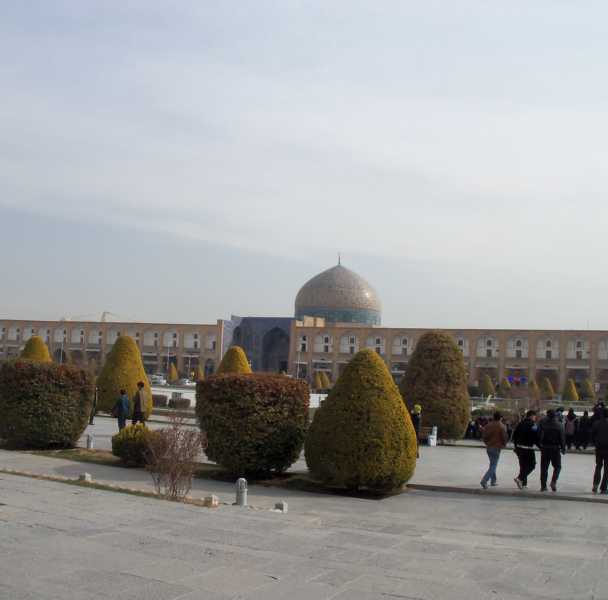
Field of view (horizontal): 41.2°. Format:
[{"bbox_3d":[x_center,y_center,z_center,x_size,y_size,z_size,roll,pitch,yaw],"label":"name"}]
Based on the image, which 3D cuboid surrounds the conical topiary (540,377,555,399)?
[{"bbox_3d":[36.123,13.129,120.000,2.050,3.300,2.050,3,-5,0],"label":"conical topiary"}]

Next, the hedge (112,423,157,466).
[{"bbox_3d":[-3.958,3.334,19.000,1.100,0.980,1.100,4,-5,-12],"label":"hedge"}]

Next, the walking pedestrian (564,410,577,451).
[{"bbox_3d":[9.620,4.589,29.200,0.500,1.500,0.400,3,-5,-6],"label":"walking pedestrian"}]

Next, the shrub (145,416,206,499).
[{"bbox_3d":[-2.385,2.910,14.900,1.140,1.500,1.100,3,-5,0],"label":"shrub"}]

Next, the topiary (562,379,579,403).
[{"bbox_3d":[37.299,12.712,113.000,2.200,3.300,2.200,3,-5,0],"label":"topiary"}]

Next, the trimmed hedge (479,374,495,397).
[{"bbox_3d":[24.141,11.558,107.000,2.100,3.200,2.100,1,-5,13],"label":"trimmed hedge"}]

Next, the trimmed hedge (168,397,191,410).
[{"bbox_3d":[-7.696,6.459,50.000,1.200,0.700,1.350,0,-6,27],"label":"trimmed hedge"}]

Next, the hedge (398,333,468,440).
[{"bbox_3d":[4.953,3.250,30.700,2.700,4.050,2.700,2,-5,9],"label":"hedge"}]

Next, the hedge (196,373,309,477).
[{"bbox_3d":[-1.216,2.940,19.100,2.600,2.320,2.550,3,-5,0],"label":"hedge"}]

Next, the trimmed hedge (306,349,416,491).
[{"bbox_3d":[1.166,2.422,16.700,2.250,2.800,2.250,2,-5,4],"label":"trimmed hedge"}]

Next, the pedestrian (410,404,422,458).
[{"bbox_3d":[3.393,3.967,24.400,0.420,1.640,0.470,2,-5,9],"label":"pedestrian"}]

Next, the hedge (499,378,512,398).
[{"bbox_3d":[27.900,12.406,112.000,1.950,2.750,1.950,1,-5,14],"label":"hedge"}]

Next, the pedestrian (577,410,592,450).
[{"bbox_3d":[11.116,5.163,32.000,0.520,1.540,0.420,-3,-7,45],"label":"pedestrian"}]

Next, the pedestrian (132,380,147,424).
[{"bbox_3d":[-6.203,3.934,30.500,0.550,1.720,0.450,4,-5,-14],"label":"pedestrian"}]

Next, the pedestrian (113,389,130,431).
[{"bbox_3d":[-6.159,3.864,27.300,0.520,1.680,0.420,-1,-6,37],"label":"pedestrian"}]

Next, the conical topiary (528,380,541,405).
[{"bbox_3d":[27.926,10.983,98.000,1.600,3.000,1.600,1,-6,16],"label":"conical topiary"}]

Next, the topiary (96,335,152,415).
[{"bbox_3d":[-7.878,3.408,35.500,2.450,3.550,2.450,4,-5,-12],"label":"topiary"}]

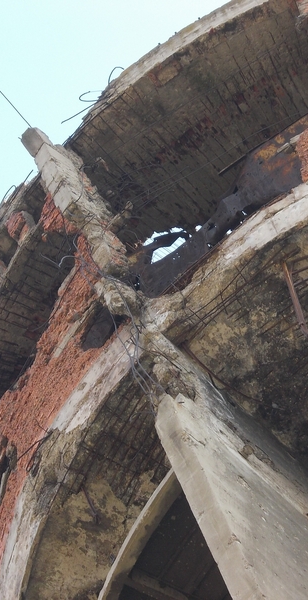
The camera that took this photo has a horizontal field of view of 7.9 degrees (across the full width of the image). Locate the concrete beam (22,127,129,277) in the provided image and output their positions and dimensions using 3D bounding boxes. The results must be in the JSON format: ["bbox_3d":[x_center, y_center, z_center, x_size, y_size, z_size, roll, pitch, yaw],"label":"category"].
[{"bbox_3d":[-1.537,-1.892,41.517,0.850,6.288,0.400,37,-79,-24],"label":"concrete beam"}]

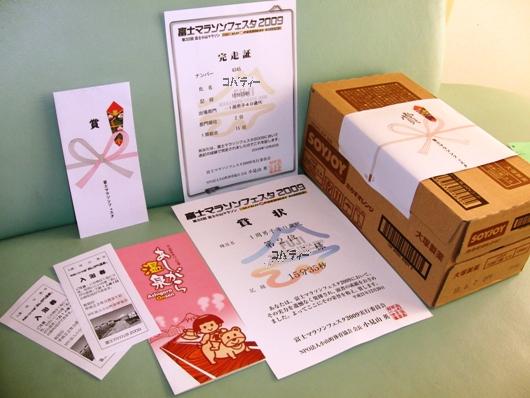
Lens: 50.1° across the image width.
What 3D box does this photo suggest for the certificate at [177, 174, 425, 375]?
[{"bbox_3d":[0.035,0.073,0.716,0.210,0.004,0.297,-14,43,-25],"label":"certificate"}]

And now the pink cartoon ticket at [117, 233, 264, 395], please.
[{"bbox_3d":[-0.096,0.115,0.640,0.101,0.004,0.213,-15,43,-26],"label":"pink cartoon ticket"}]

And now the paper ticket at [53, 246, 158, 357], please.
[{"bbox_3d":[-0.180,0.107,0.634,0.072,0.003,0.149,-17,44,-28],"label":"paper ticket"}]

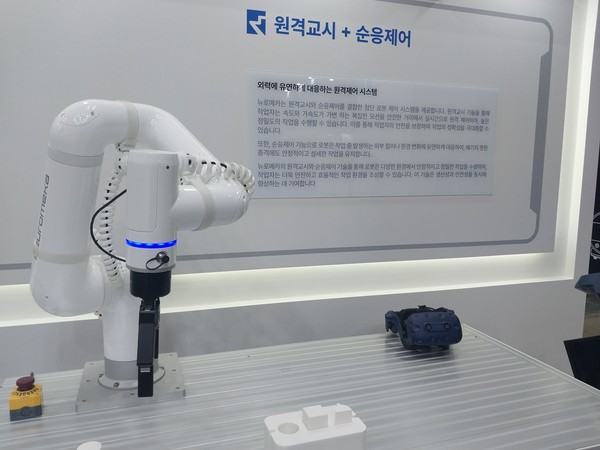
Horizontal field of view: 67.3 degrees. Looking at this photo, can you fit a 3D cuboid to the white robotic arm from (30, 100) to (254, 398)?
[{"bbox_3d":[-0.387,0.097,1.085,0.650,0.775,0.360,7,10,43],"label":"white robotic arm"}]

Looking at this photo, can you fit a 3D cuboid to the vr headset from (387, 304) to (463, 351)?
[{"bbox_3d":[0.459,0.371,1.685,0.205,0.148,0.255,0,7,-8],"label":"vr headset"}]

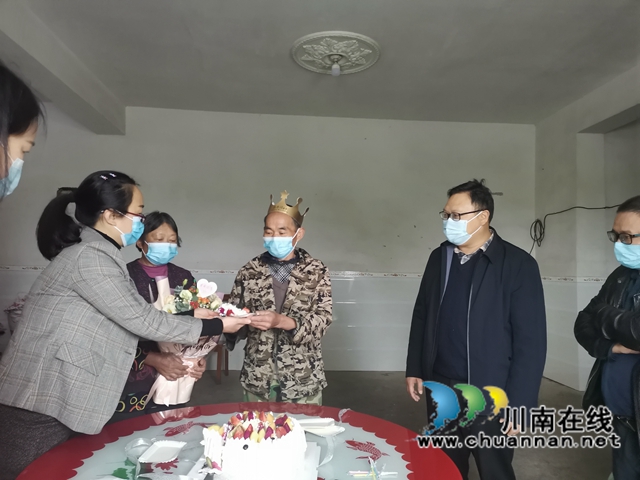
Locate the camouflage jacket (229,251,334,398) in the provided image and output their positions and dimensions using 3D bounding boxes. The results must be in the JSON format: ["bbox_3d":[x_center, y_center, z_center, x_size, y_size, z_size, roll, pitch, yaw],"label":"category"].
[{"bbox_3d":[-0.179,0.382,2.180,0.520,0.690,0.380,0,-3,22],"label":"camouflage jacket"}]

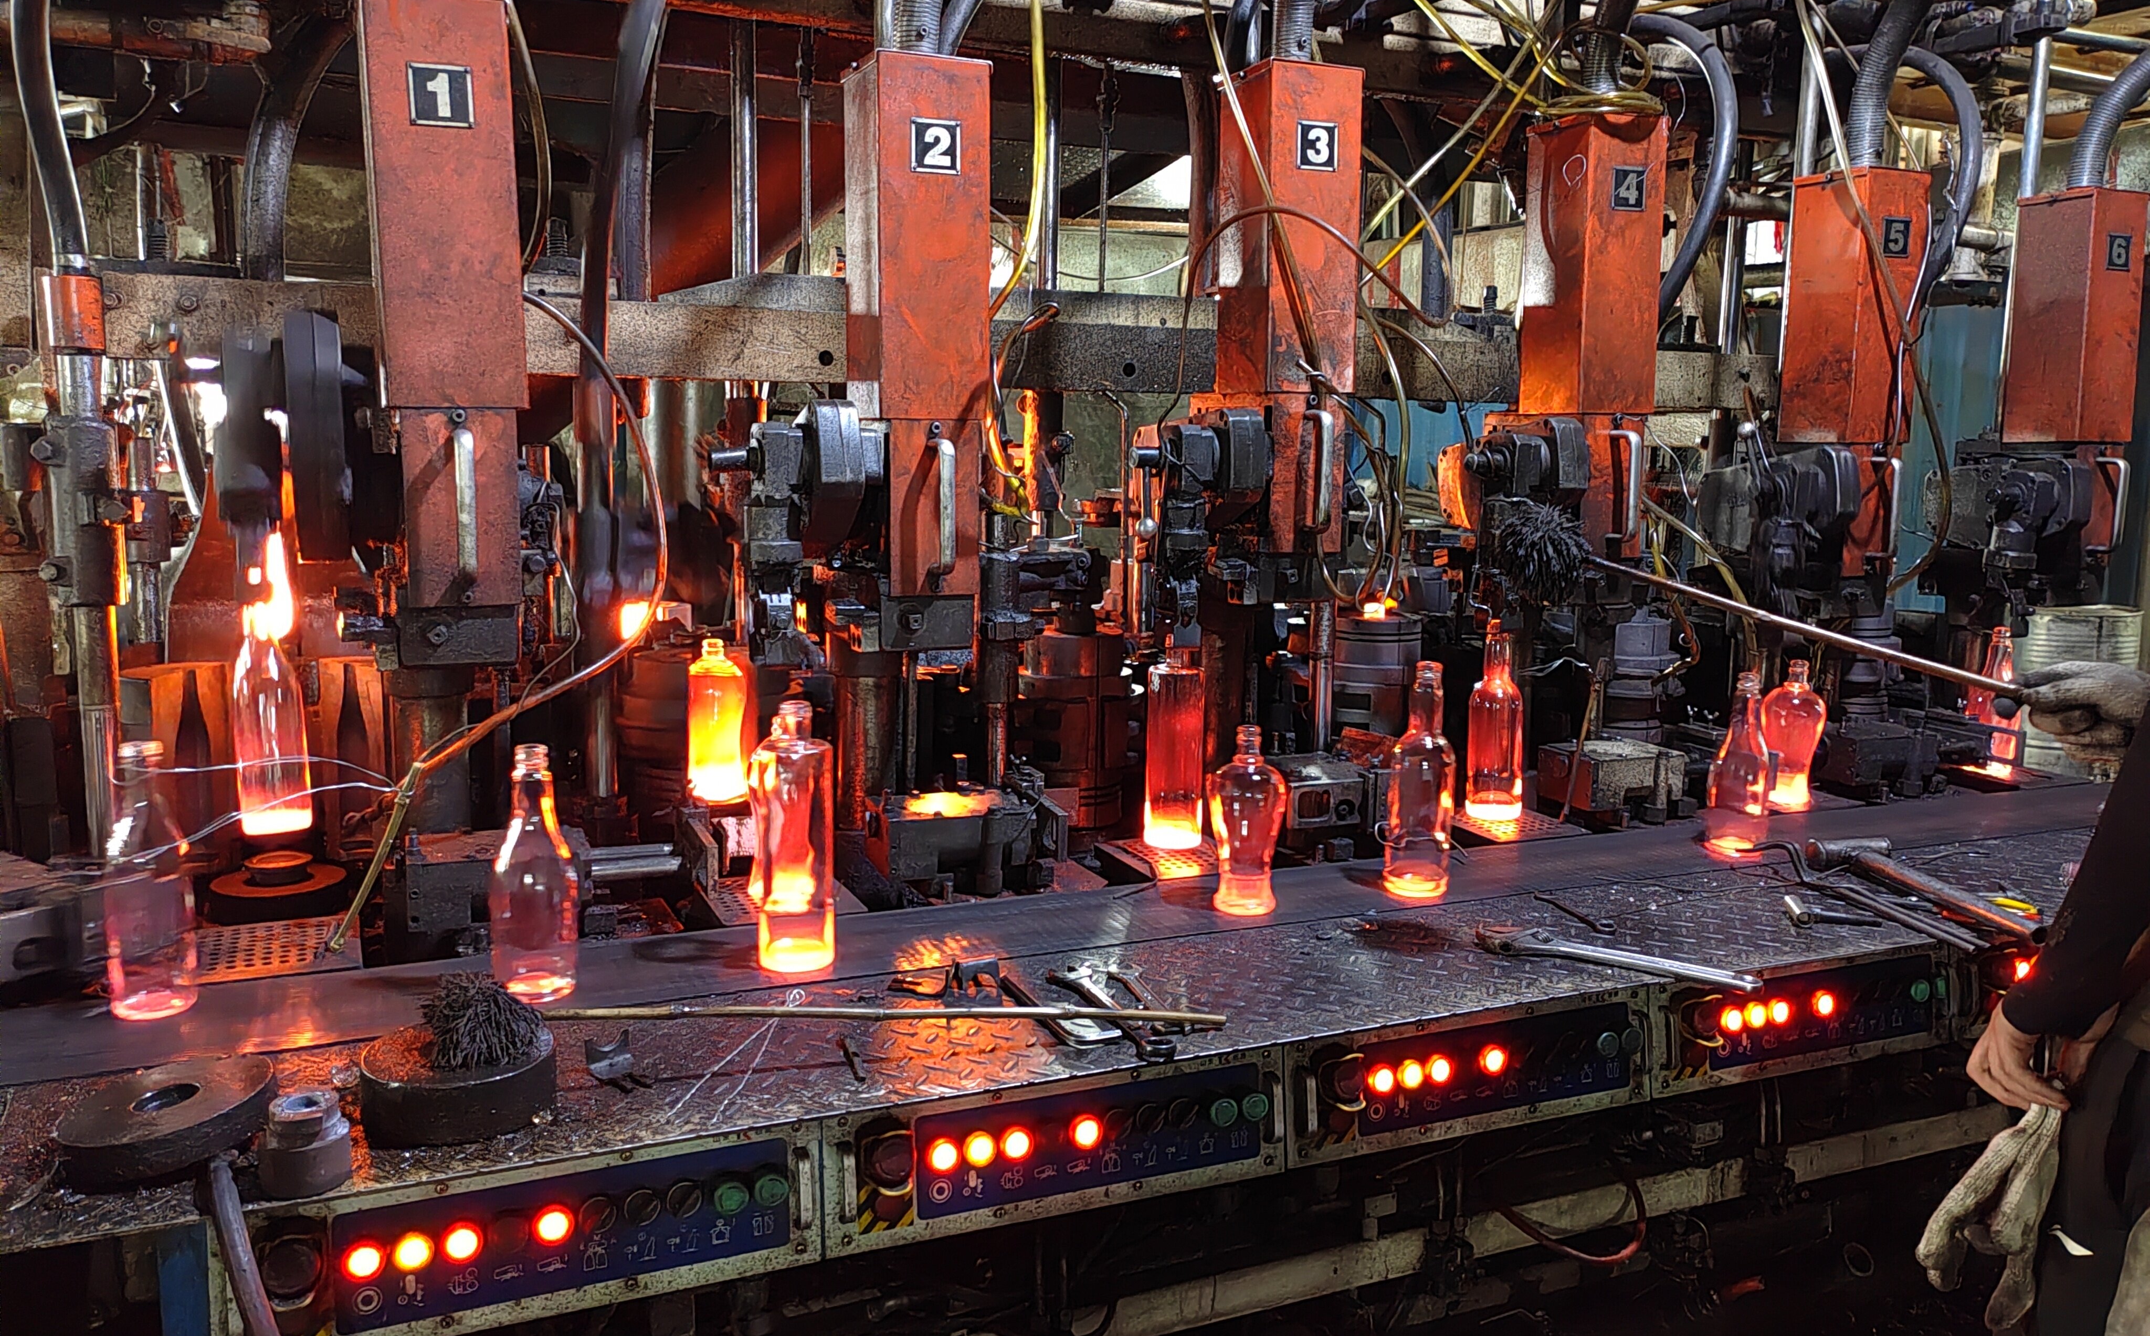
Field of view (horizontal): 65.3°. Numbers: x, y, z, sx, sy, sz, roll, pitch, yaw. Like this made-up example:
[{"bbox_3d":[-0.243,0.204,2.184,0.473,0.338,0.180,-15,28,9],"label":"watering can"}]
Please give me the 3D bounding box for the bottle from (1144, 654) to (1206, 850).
[{"bbox_3d":[0.148,0.110,2.441,0.085,0.294,0.085,1,8,0],"label":"bottle"}]

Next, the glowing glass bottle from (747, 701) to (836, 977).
[{"bbox_3d":[-0.317,0.189,1.911,0.083,0.299,0.083,-3,9,-25],"label":"glowing glass bottle"}]

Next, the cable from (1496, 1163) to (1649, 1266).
[{"bbox_3d":[0.555,0.612,1.870,0.200,0.110,0.050,-3,9,-25],"label":"cable"}]

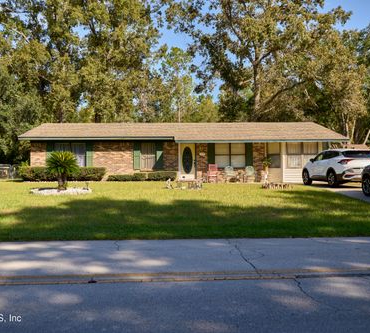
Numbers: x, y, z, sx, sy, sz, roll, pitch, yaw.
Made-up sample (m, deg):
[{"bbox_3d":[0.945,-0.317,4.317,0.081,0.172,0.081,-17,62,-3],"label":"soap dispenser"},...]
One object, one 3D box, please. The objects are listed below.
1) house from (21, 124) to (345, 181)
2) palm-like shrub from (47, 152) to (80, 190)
[{"bbox_3d":[-0.200,-0.980,24.900,17.700,3.750,9.100,0,0,0],"label":"house"},{"bbox_3d":[-5.170,0.160,16.400,1.430,1.650,1.430,0,0,0],"label":"palm-like shrub"}]

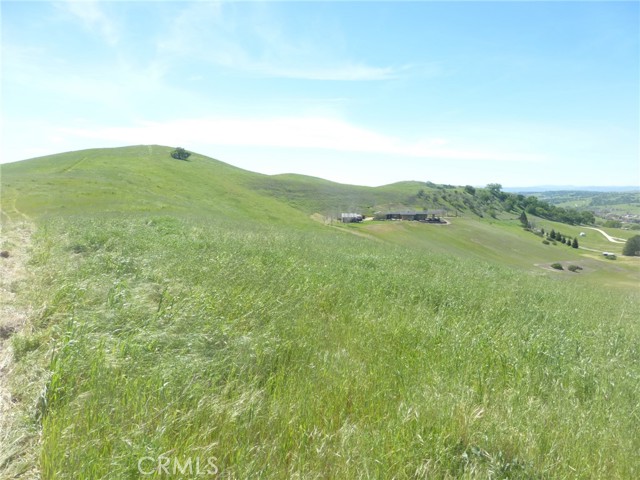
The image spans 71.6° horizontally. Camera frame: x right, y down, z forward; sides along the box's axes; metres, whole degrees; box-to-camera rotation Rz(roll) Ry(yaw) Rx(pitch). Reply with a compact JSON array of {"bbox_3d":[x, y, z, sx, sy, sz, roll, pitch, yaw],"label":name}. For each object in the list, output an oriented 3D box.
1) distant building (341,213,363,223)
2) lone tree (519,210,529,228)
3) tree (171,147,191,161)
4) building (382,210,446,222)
[{"bbox_3d":[14.412,-10.294,203.000,9.600,4.300,6.500,0,6,0],"label":"distant building"},{"bbox_3d":[98.608,-9.934,215.000,4.500,8.600,4.500,0,6,0],"label":"lone tree"},{"bbox_3d":[-70.588,-43.712,225.000,10.000,6.300,9.500,0,6,0],"label":"tree"},{"bbox_3d":[44.674,-11.324,212.000,29.000,5.200,12.000,1,7,6],"label":"building"}]

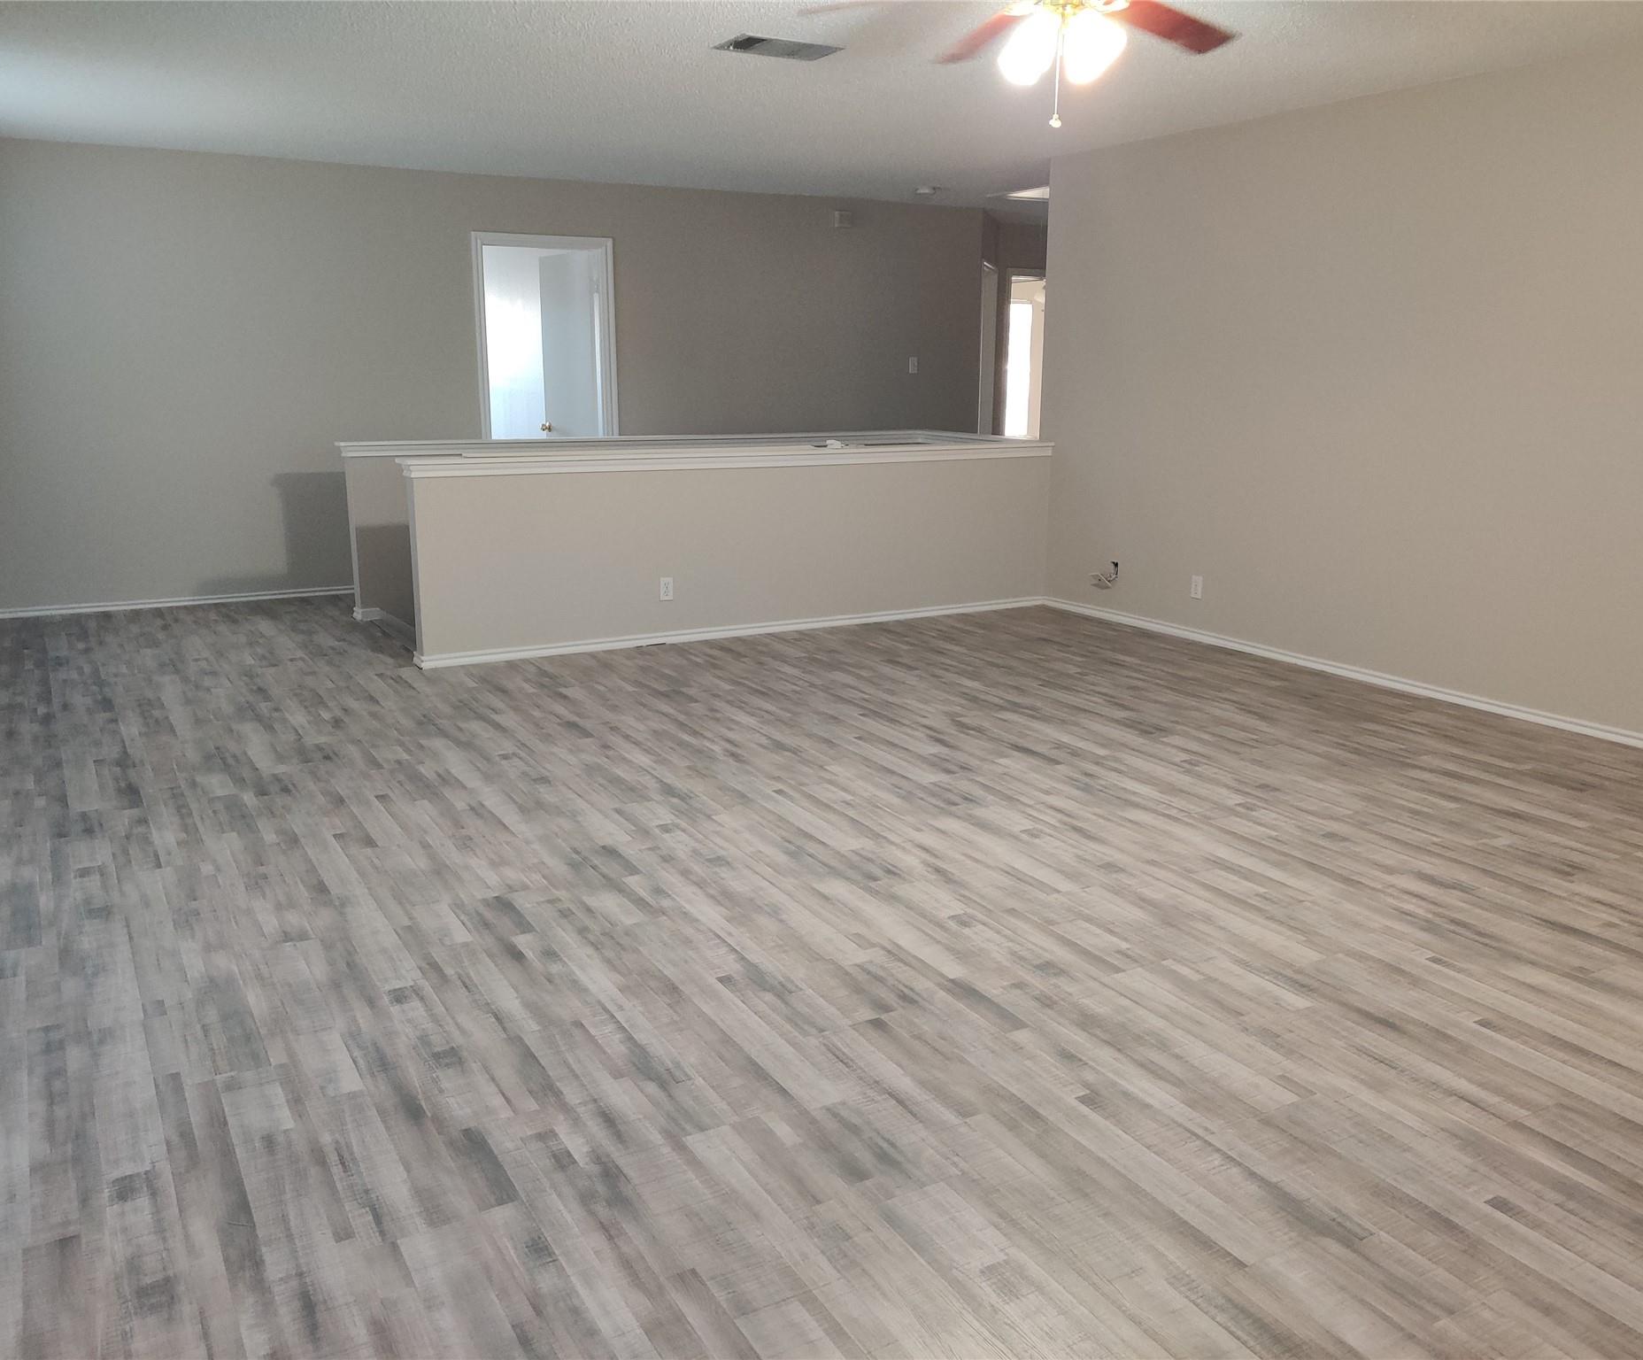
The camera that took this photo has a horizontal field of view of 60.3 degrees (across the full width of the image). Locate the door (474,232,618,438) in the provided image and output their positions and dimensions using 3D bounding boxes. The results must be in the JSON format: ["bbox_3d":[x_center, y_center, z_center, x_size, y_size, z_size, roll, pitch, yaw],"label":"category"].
[{"bbox_3d":[-1.718,-1.689,8.890,0.880,2.104,0.130,-7,14,-29],"label":"door"}]

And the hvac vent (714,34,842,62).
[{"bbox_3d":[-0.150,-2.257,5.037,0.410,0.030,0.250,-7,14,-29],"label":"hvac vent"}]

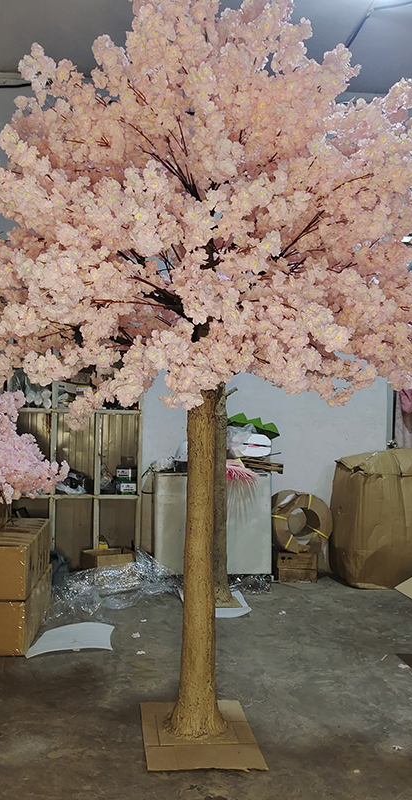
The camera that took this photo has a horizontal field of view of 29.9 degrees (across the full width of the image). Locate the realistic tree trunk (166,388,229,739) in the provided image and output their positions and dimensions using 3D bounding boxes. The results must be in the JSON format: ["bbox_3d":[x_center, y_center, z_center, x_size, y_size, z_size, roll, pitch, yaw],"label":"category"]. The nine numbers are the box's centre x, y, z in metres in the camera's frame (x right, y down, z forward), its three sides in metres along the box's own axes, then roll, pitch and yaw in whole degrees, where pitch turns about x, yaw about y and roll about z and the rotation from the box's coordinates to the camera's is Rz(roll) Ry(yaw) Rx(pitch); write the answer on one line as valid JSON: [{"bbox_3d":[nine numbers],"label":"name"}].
[{"bbox_3d":[-0.031,0.728,3.562,0.270,1.572,0.270,2,0,-6],"label":"realistic tree trunk"}]

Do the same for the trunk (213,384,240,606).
[{"bbox_3d":[0.103,0.704,5.959,0.270,1.647,0.250,2,0,-6],"label":"trunk"}]

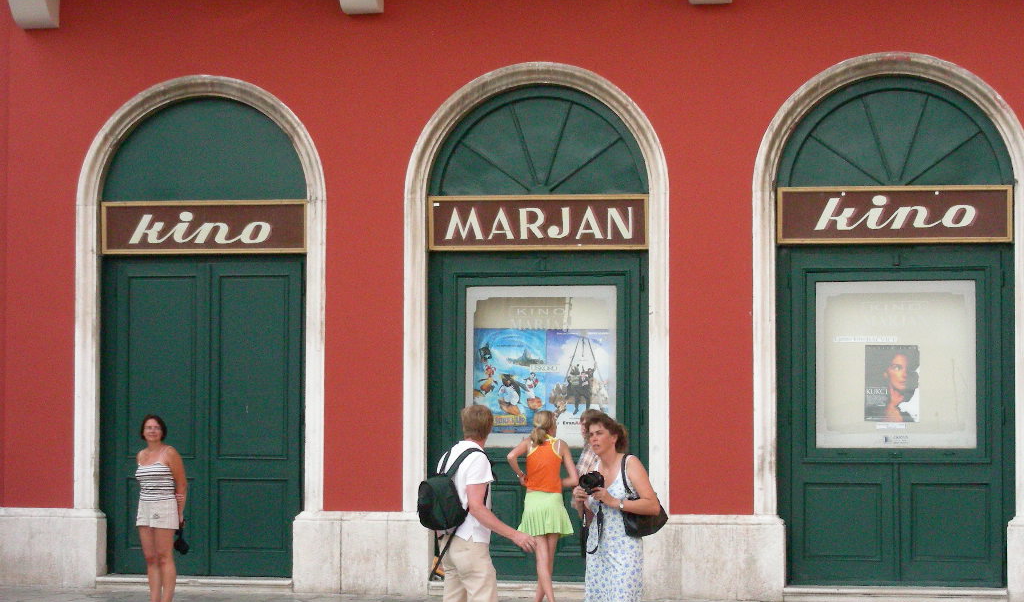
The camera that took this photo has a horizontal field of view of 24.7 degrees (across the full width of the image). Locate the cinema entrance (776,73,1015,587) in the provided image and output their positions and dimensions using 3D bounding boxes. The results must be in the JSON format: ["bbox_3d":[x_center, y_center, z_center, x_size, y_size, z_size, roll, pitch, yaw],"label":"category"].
[{"bbox_3d":[3.402,0.252,20.763,2.093,4.540,0.150,-1,-3,12],"label":"cinema entrance"}]

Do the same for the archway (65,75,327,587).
[{"bbox_3d":[-2.914,0.291,21.984,2.478,4.825,0.300,-1,-3,12],"label":"archway"}]

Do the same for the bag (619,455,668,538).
[{"bbox_3d":[0.757,1.125,13.450,0.130,0.450,0.320,-3,-4,45],"label":"bag"}]

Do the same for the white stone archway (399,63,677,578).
[{"bbox_3d":[0.228,0.239,21.302,2.482,4.832,0.300,-1,-3,12],"label":"white stone archway"}]

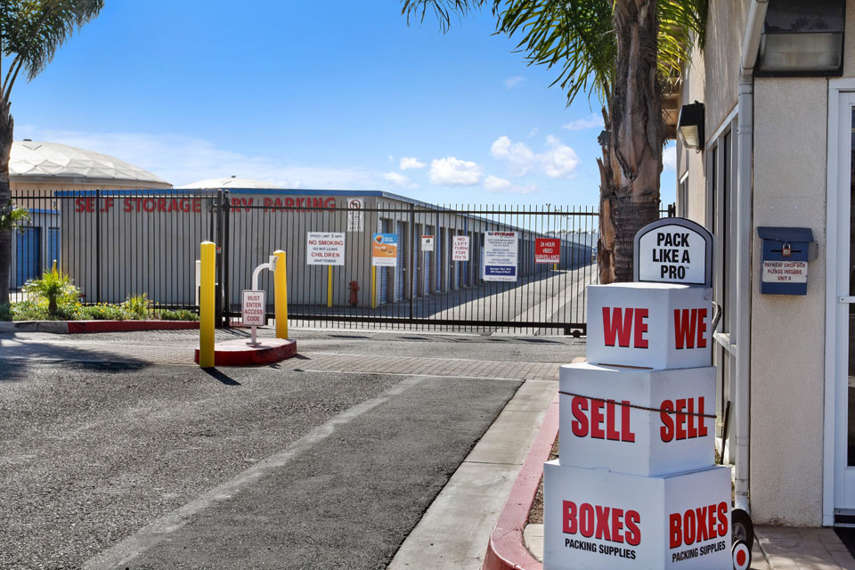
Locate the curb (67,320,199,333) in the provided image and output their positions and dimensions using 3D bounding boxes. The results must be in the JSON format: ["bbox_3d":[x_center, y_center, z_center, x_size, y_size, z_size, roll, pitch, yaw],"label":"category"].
[{"bbox_3d":[-5.244,0.752,24.650,2.450,0.180,0.170,0,1,0],"label":"curb"}]

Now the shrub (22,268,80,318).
[{"bbox_3d":[-6.906,0.156,25.300,1.030,0.900,0.980,0,1,0],"label":"shrub"}]

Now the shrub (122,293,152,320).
[{"bbox_3d":[-5.327,0.395,25.300,0.540,0.500,0.500,0,1,0],"label":"shrub"}]

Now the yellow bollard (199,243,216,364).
[{"bbox_3d":[-2.619,0.227,16.450,0.174,1.500,0.174,0,1,0],"label":"yellow bollard"}]

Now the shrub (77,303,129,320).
[{"bbox_3d":[-5.899,0.481,25.000,0.920,0.320,0.650,0,1,0],"label":"shrub"}]

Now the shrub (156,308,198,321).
[{"bbox_3d":[-4.556,0.538,25.100,0.780,0.220,0.550,0,1,0],"label":"shrub"}]

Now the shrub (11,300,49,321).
[{"bbox_3d":[-7.224,0.463,25.000,0.690,0.360,0.600,0,1,0],"label":"shrub"}]

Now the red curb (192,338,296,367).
[{"bbox_3d":[-2.397,0.870,18.100,0.960,0.180,3.100,0,1,8],"label":"red curb"}]

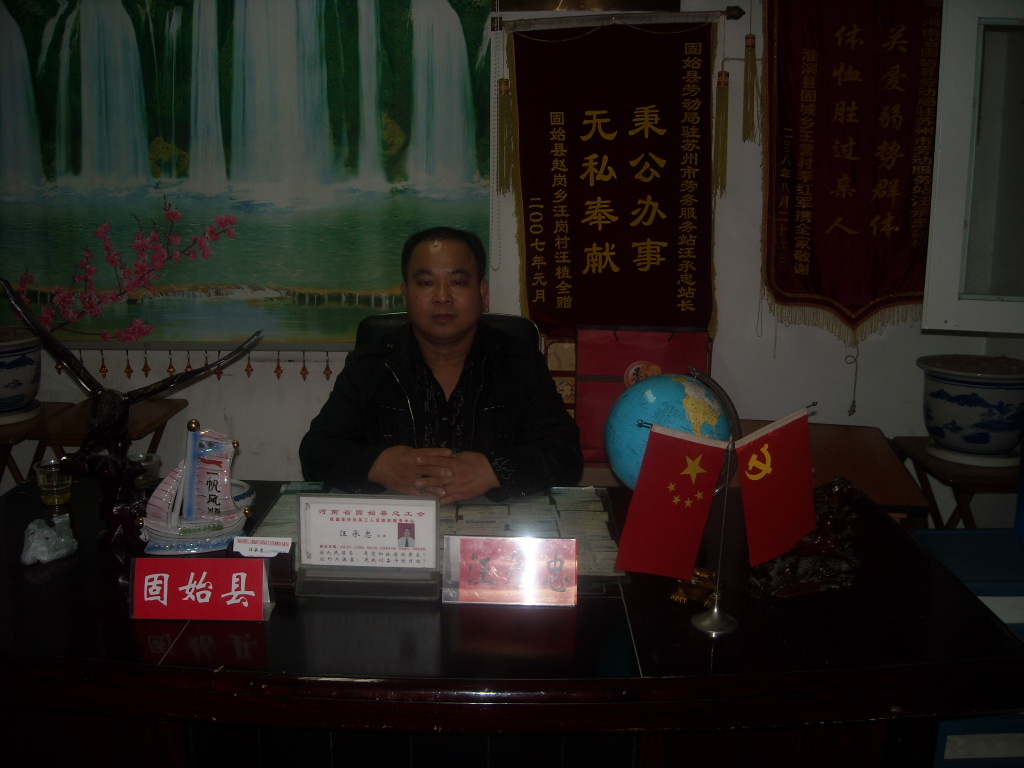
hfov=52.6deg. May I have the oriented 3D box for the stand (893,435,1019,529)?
[{"bbox_3d":[1.228,0.530,2.804,0.320,0.670,0.450,1,12,0],"label":"stand"}]

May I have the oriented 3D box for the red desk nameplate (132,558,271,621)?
[{"bbox_3d":[-0.453,0.297,1.526,0.204,0.082,0.062,1,12,1],"label":"red desk nameplate"}]

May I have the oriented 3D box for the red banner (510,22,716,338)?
[{"bbox_3d":[0.289,-0.521,2.914,0.575,0.930,0.030,2,12,4],"label":"red banner"}]

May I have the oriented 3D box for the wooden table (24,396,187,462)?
[{"bbox_3d":[-1.186,0.427,3.132,0.320,0.670,0.470,1,12,0],"label":"wooden table"}]

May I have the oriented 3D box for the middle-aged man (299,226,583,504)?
[{"bbox_3d":[-0.154,0.308,2.282,0.600,1.280,0.680,1,12,0],"label":"middle-aged man"}]

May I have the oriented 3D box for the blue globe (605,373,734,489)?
[{"bbox_3d":[0.281,0.126,1.807,0.228,0.323,0.220,1,12,0],"label":"blue globe"}]

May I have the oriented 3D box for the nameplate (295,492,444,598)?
[{"bbox_3d":[-0.220,0.249,1.607,0.220,0.150,0.070,1,12,3],"label":"nameplate"}]

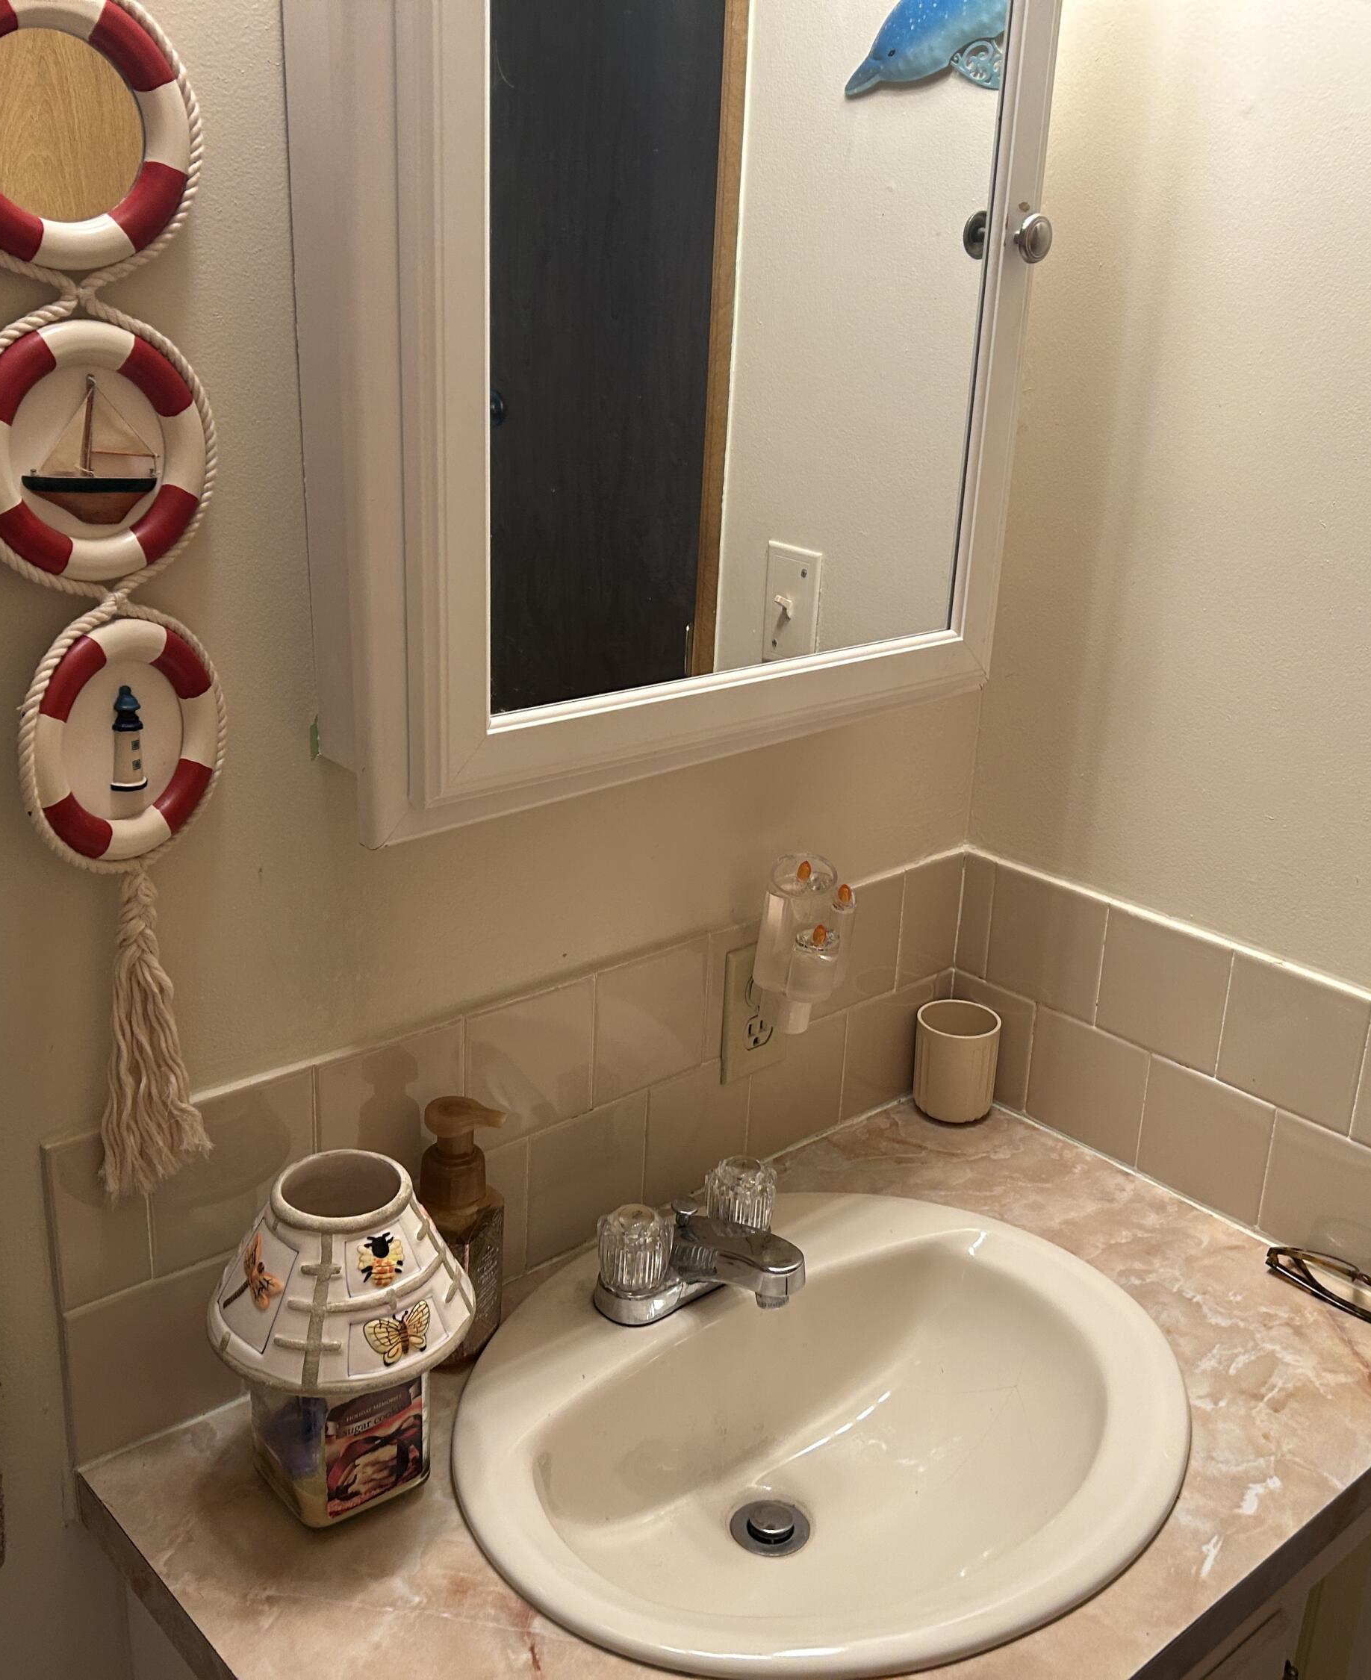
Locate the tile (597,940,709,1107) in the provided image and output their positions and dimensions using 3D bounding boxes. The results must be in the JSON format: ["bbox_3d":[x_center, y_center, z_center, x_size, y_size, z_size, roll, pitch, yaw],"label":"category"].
[{"bbox_3d":[-0.028,0.130,1.219,0.108,0.107,0.010,-15,26,-40],"label":"tile"}]

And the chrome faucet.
[{"bbox_3d":[0.026,0.274,1.123,0.155,0.070,0.118,-15,26,-41],"label":"chrome faucet"}]

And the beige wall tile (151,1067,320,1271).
[{"bbox_3d":[-0.269,0.195,0.998,0.108,0.107,0.010,-15,26,-41],"label":"beige wall tile"}]

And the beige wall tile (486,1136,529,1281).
[{"bbox_3d":[-0.155,0.263,1.148,0.108,0.103,0.010,-15,26,-40],"label":"beige wall tile"}]

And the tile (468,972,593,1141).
[{"bbox_3d":[-0.108,0.151,1.141,0.108,0.107,0.010,-15,26,-41],"label":"tile"}]

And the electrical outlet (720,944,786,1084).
[{"bbox_3d":[0.055,0.127,1.289,0.070,0.115,0.007,-15,26,-40],"label":"electrical outlet"}]

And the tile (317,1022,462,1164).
[{"bbox_3d":[-0.190,0.174,1.078,0.108,0.107,0.010,-15,26,-40],"label":"tile"}]

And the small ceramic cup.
[{"bbox_3d":[0.231,0.188,1.423,0.071,0.082,0.071,2,19,-1],"label":"small ceramic cup"}]

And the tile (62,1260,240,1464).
[{"bbox_3d":[-0.319,0.311,1.013,0.107,0.106,0.010,-15,26,-40],"label":"tile"}]

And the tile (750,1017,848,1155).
[{"bbox_3d":[0.088,0.197,1.358,0.108,0.103,0.010,-15,26,-40],"label":"tile"}]

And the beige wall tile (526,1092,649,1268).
[{"bbox_3d":[-0.074,0.240,1.208,0.108,0.104,0.010,-15,26,-41],"label":"beige wall tile"}]

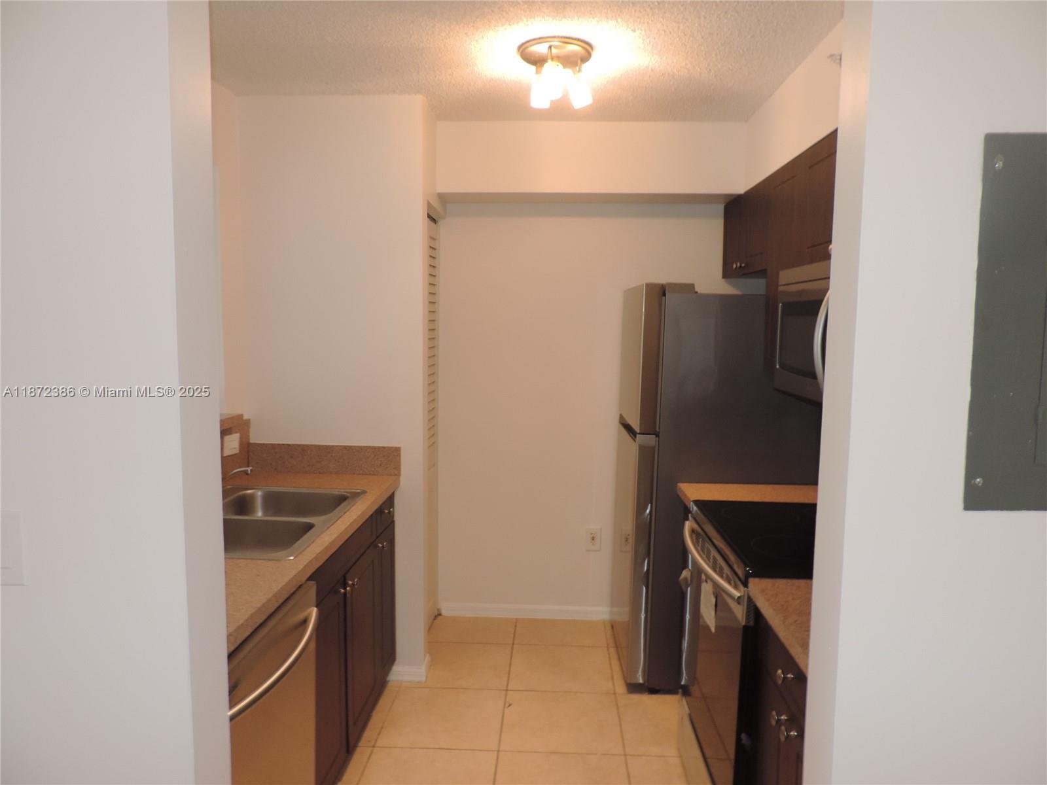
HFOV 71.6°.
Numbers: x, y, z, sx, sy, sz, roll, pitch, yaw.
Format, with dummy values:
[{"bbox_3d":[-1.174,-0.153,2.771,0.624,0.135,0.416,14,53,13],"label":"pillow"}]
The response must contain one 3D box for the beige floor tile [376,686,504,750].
[{"bbox_3d":[-0.306,1.284,2.865,0.453,0.010,0.448,1,5,3],"label":"beige floor tile"}]

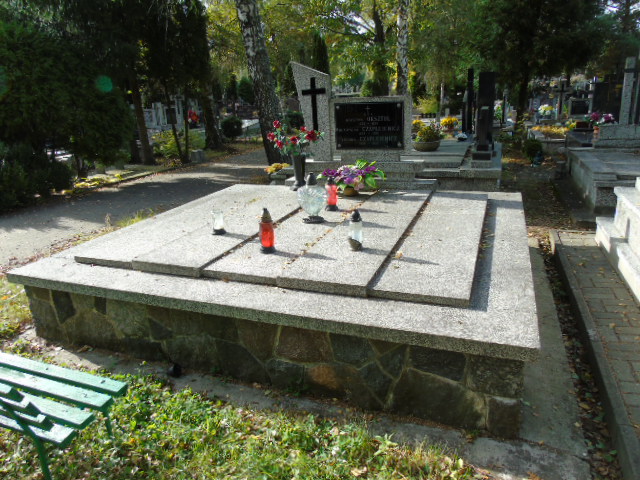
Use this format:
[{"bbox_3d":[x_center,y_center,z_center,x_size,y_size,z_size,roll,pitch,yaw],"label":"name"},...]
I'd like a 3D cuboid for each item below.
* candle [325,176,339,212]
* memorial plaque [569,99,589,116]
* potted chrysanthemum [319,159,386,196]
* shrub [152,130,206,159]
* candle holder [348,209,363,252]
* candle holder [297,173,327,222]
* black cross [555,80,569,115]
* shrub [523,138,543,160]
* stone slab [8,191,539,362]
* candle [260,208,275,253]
[{"bbox_3d":[0.096,-0.385,3.864,0.107,0.274,0.107,-3,18,1],"label":"candle"},{"bbox_3d":[6.409,-3.277,11.450,0.433,0.422,0.050,4,19,21],"label":"memorial plaque"},{"bbox_3d":[0.315,-0.608,4.537,0.620,0.330,0.500,4,20,21],"label":"potted chrysanthemum"},{"bbox_3d":[-3.674,-2.466,12.000,1.350,0.730,1.200,-8,19,-15],"label":"shrub"},{"bbox_3d":[0.228,-0.065,3.011,0.090,0.255,0.090,-3,18,1],"label":"candle holder"},{"bbox_3d":[-0.056,-0.329,3.554,0.225,0.374,0.150,1,19,11],"label":"candle holder"},{"bbox_3d":[6.030,-3.526,11.518,0.313,0.835,0.070,4,19,21],"label":"black cross"},{"bbox_3d":[3.964,-1.681,8.576,0.380,0.430,0.380,4,20,21],"label":"shrub"},{"bbox_3d":[-0.046,-0.117,3.791,3.200,0.115,2.950,4,20,21],"label":"stone slab"},{"bbox_3d":[-0.342,-0.062,2.932,0.098,0.283,0.098,-3,18,1],"label":"candle"}]

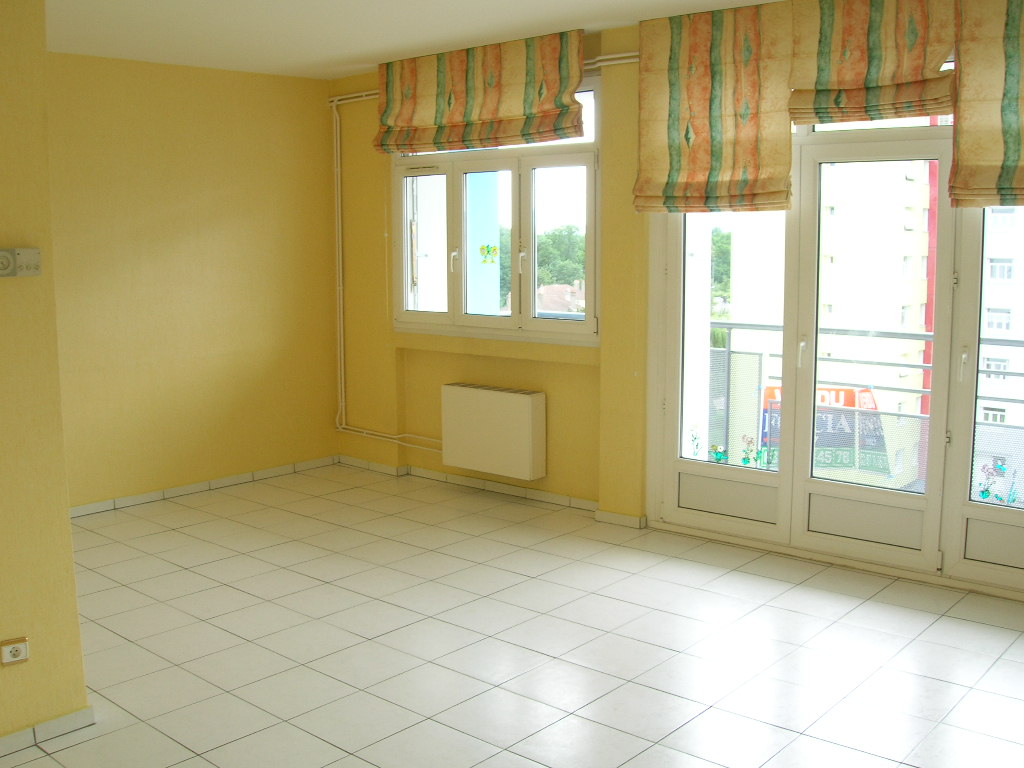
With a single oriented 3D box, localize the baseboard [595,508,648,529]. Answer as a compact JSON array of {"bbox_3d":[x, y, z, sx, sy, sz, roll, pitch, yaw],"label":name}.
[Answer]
[{"bbox_3d":[0.601,0.736,5.532,0.300,0.061,0.069,6,10,41],"label":"baseboard"}]

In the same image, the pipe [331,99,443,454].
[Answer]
[{"bbox_3d":[-0.849,-0.748,6.647,0.990,2.290,0.120,6,10,41],"label":"pipe"}]

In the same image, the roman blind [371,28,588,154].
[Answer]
[{"bbox_3d":[-0.245,-1.661,5.828,1.610,0.550,0.110,6,10,41],"label":"roman blind"}]

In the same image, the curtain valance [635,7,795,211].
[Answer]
[{"bbox_3d":[0.947,-1.311,4.811,0.820,0.970,0.100,6,10,41],"label":"curtain valance"}]

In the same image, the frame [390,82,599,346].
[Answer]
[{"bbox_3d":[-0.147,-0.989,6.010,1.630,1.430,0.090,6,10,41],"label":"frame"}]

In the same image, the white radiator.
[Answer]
[{"bbox_3d":[-0.117,0.280,6.146,0.729,0.508,0.139,6,10,41],"label":"white radiator"}]

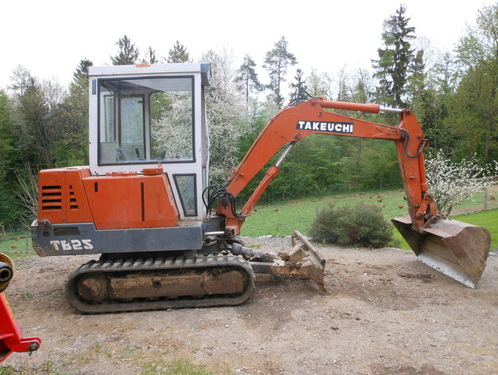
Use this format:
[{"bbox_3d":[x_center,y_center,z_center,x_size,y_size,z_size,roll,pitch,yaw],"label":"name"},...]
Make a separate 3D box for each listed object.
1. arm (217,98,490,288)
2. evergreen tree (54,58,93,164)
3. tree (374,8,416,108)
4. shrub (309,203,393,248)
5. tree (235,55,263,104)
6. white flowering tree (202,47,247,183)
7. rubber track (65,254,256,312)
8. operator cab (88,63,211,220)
[{"bbox_3d":[1.054,0.007,4.777,2.870,2.100,1.200,-2,5,-5],"label":"arm"},{"bbox_3d":[-14.410,-4.587,35.000,4.670,13.160,4.670,-2,5,-5],"label":"evergreen tree"},{"bbox_3d":[13.766,-8.222,38.000,4.320,17.950,4.320,-2,5,-5],"label":"tree"},{"bbox_3d":[1.711,0.651,6.750,1.350,0.720,1.150,-2,5,-5],"label":"shrub"},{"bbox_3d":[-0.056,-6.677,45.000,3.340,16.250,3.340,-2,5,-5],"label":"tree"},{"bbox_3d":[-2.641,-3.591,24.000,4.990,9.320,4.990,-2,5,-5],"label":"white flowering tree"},{"bbox_3d":[-0.851,0.959,4.087,1.830,0.450,0.310,-2,5,-5],"label":"rubber track"},{"bbox_3d":[-1.010,-0.475,4.626,1.220,1.600,1.000,-2,5,-5],"label":"operator cab"}]

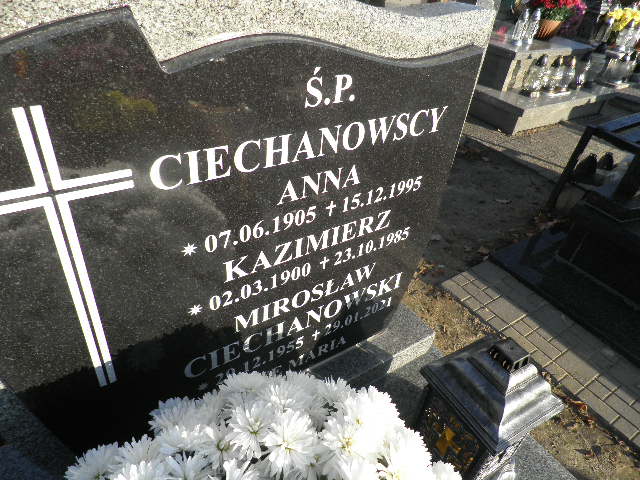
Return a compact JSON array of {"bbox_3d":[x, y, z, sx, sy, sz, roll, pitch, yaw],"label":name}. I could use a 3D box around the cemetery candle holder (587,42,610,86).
[{"bbox_3d":[2.632,-1.644,4.196,0.135,0.345,0.135,-18,43,-29],"label":"cemetery candle holder"}]

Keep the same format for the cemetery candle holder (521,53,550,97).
[{"bbox_3d":[1.837,-1.374,3.725,0.125,0.325,0.125,-18,43,-29],"label":"cemetery candle holder"}]

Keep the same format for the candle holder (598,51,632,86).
[{"bbox_3d":[2.849,-1.646,4.257,0.165,0.315,0.165,-18,43,-29],"label":"candle holder"}]

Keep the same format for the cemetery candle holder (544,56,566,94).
[{"bbox_3d":[2.054,-1.436,3.854,0.125,0.310,0.125,-18,43,-29],"label":"cemetery candle holder"}]

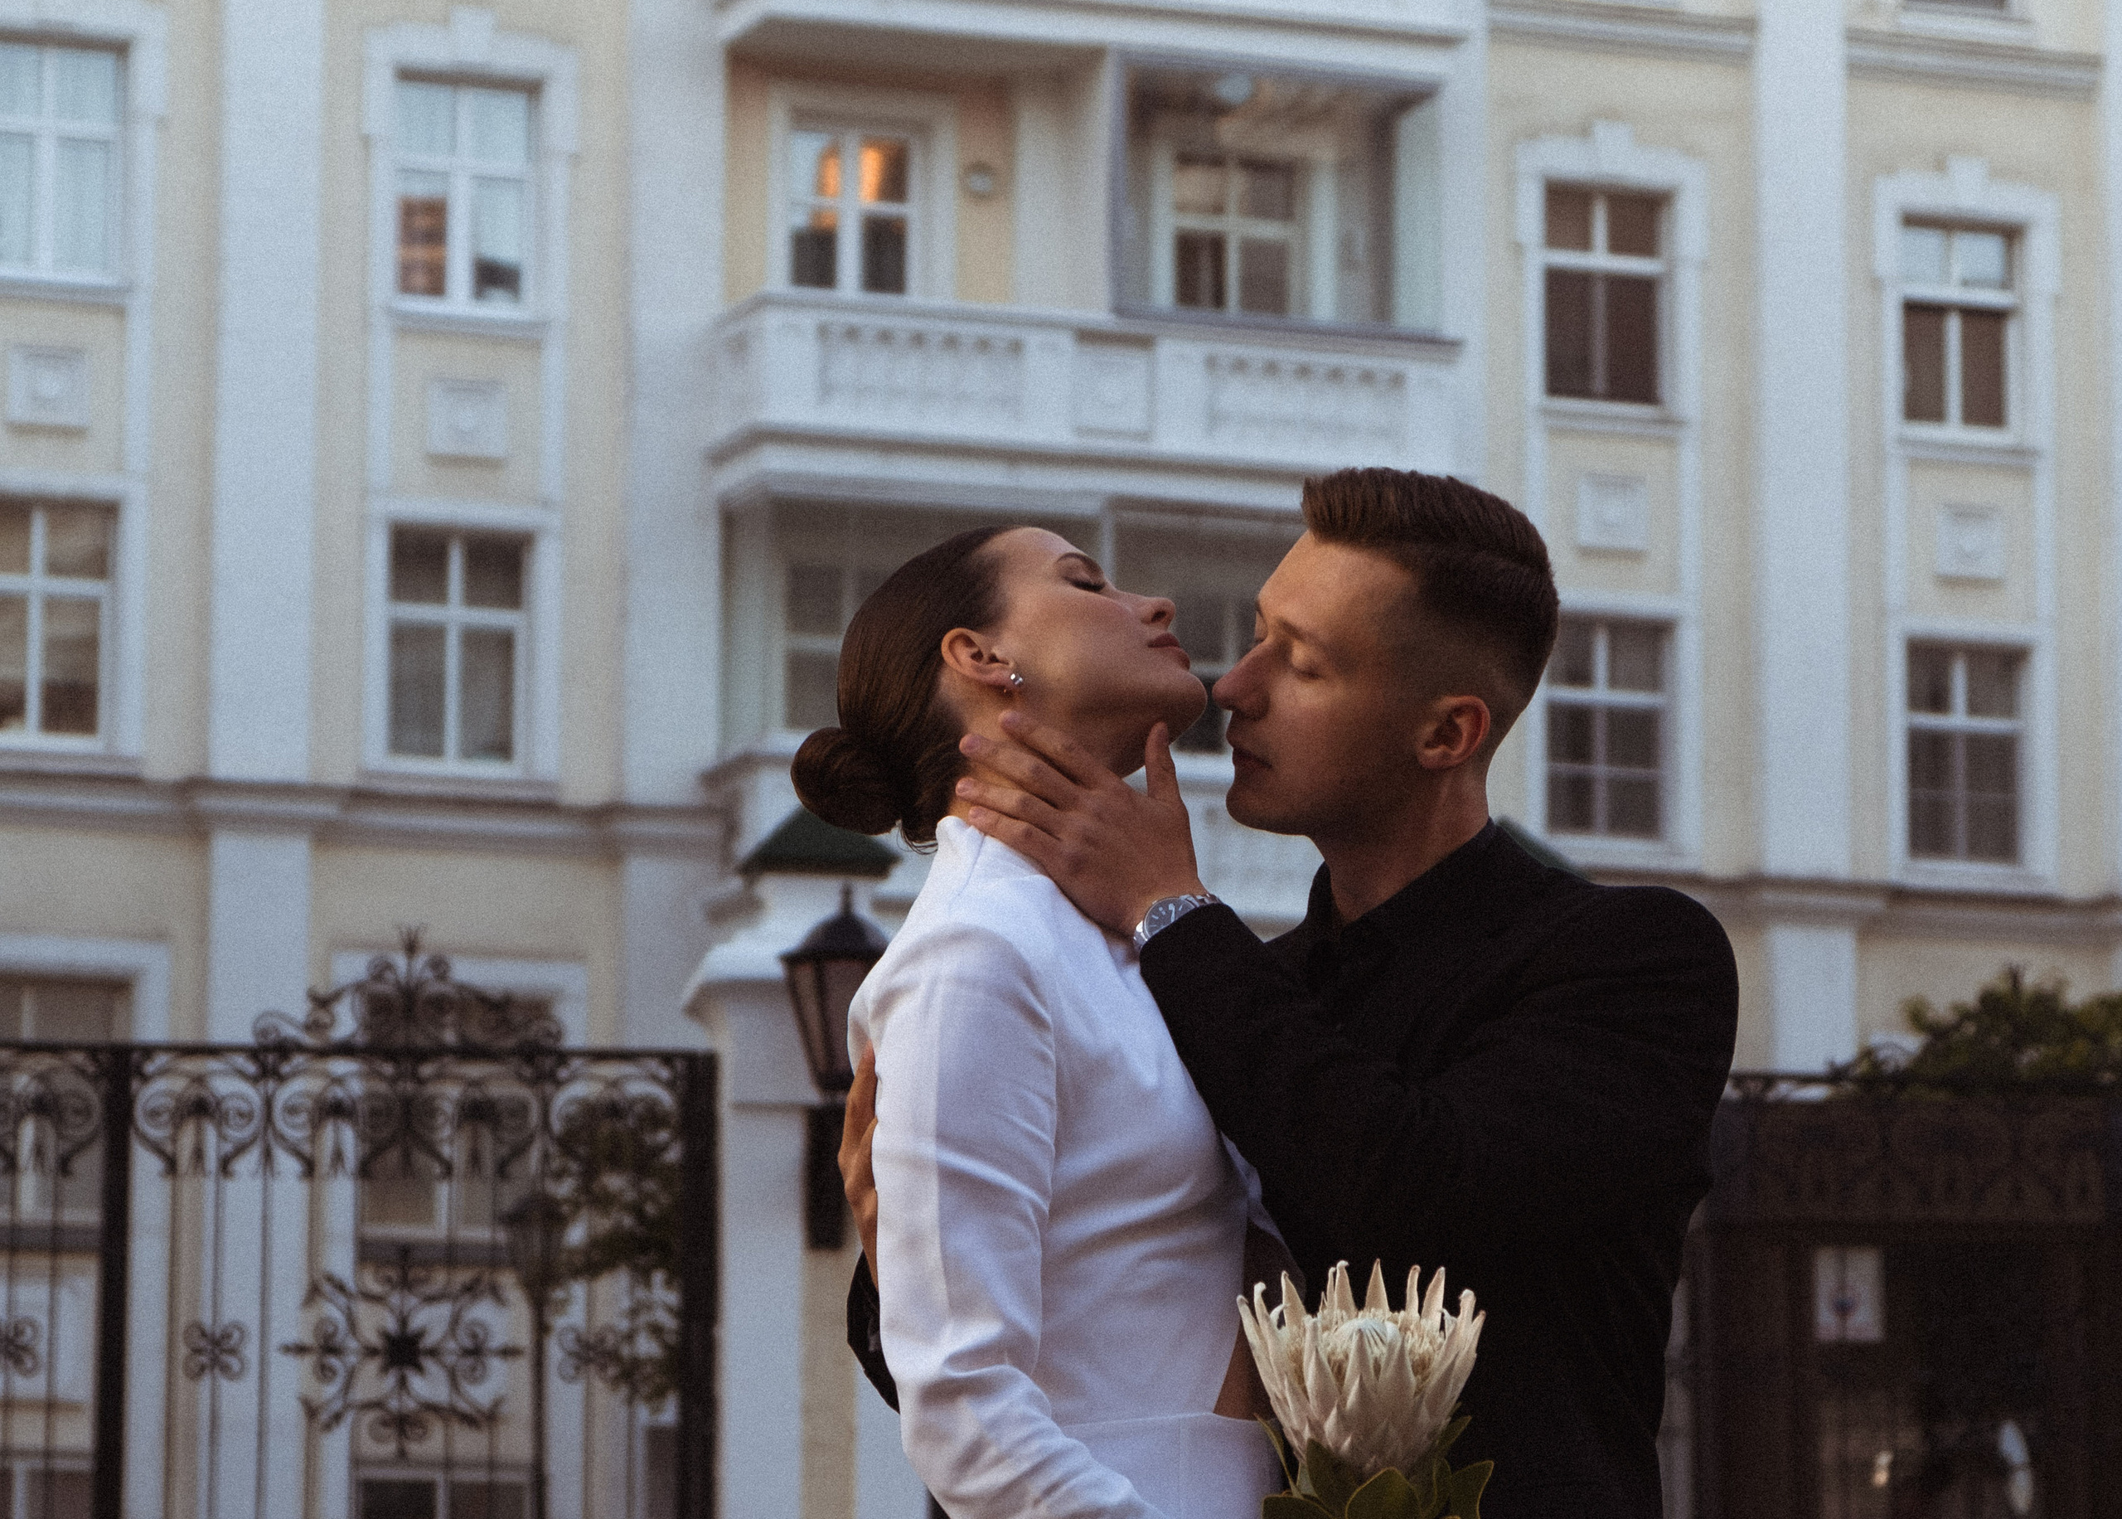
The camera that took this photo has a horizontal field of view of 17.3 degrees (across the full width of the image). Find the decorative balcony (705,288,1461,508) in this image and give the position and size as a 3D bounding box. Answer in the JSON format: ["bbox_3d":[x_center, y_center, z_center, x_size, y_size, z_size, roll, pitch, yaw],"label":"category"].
[{"bbox_3d":[0.179,-2.371,49.694,5.360,1.350,1.100,3,-8,-22],"label":"decorative balcony"}]

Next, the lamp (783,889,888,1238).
[{"bbox_3d":[-0.704,0.994,22.600,0.420,1.170,0.560,1,-7,-9],"label":"lamp"}]

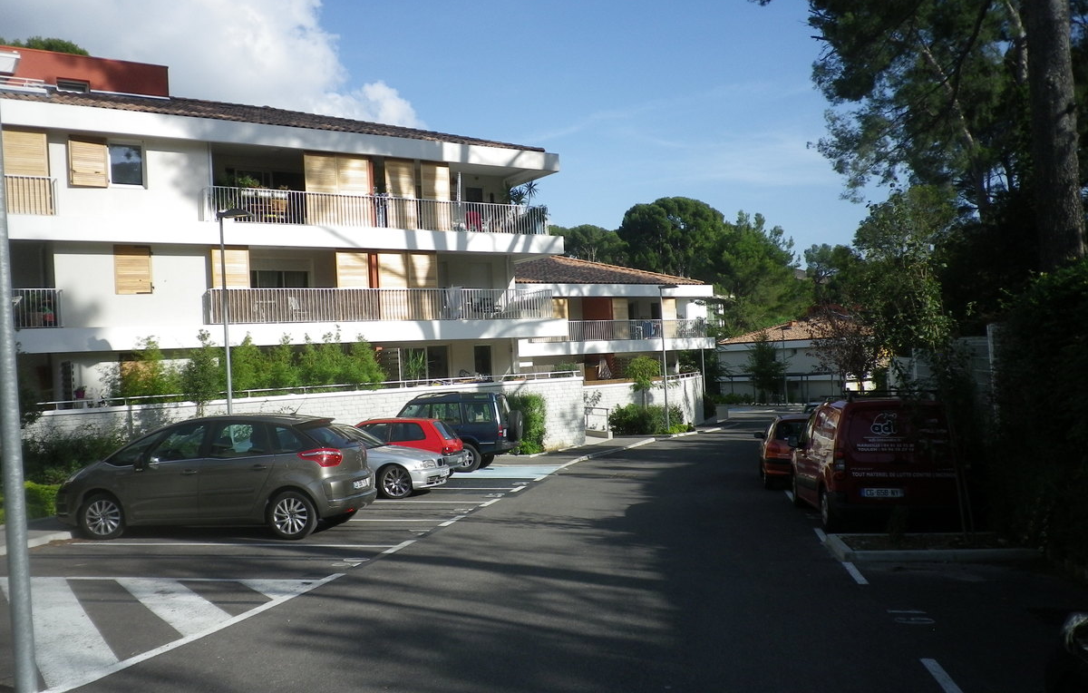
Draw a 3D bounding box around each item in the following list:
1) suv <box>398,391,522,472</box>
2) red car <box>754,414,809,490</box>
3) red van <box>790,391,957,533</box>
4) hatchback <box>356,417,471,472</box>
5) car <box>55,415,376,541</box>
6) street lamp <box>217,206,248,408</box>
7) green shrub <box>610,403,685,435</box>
[{"bbox_3d":[-2.873,2.253,23.190,4.540,1.970,1.800,-2,-4,10],"label":"suv"},{"bbox_3d":[5.455,2.155,18.481,1.680,1.420,4.000,-2,-4,12],"label":"red car"},{"bbox_3d":[4.907,1.614,13.290,1.800,1.820,4.340,-2,-4,9],"label":"red van"},{"bbox_3d":[-3.690,2.389,20.100,3.720,1.410,1.630,-2,-4,10],"label":"hatchback"},{"bbox_3d":[-4.717,1.822,12.839,4.480,1.670,1.830,-2,-4,9],"label":"car"},{"bbox_3d":[-7.290,-0.110,21.350,1.000,6.500,0.350,-3,-1,10],"label":"street lamp"},{"bbox_3d":[4.600,3.270,39.600,3.400,1.450,1.700,-2,-1,-32],"label":"green shrub"}]

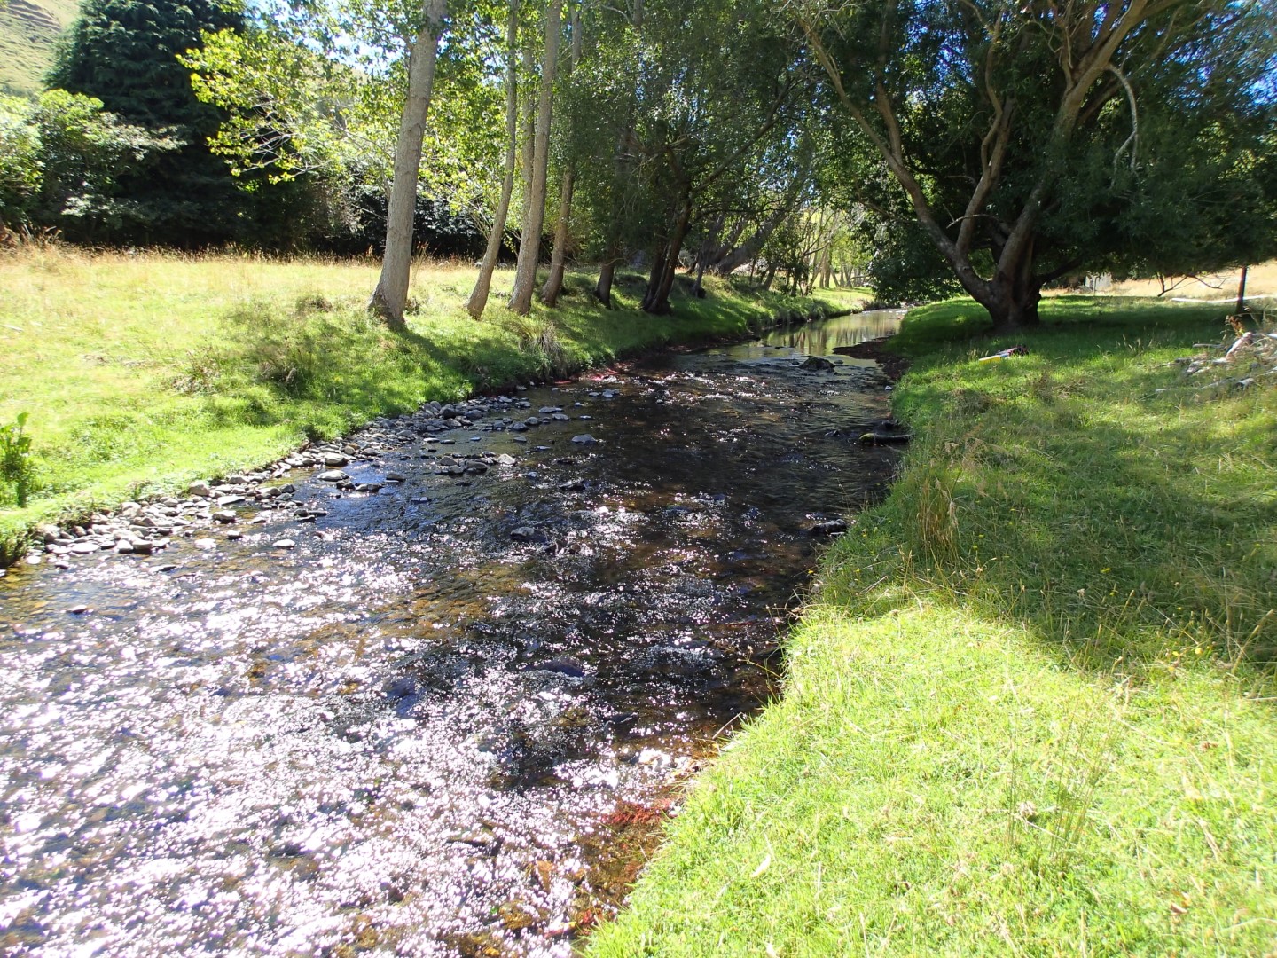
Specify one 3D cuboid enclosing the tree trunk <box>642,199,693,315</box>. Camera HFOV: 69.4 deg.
[{"bbox_3d":[0.720,-5.650,23.500,1.200,2.850,0.950,0,14,0],"label":"tree trunk"}]

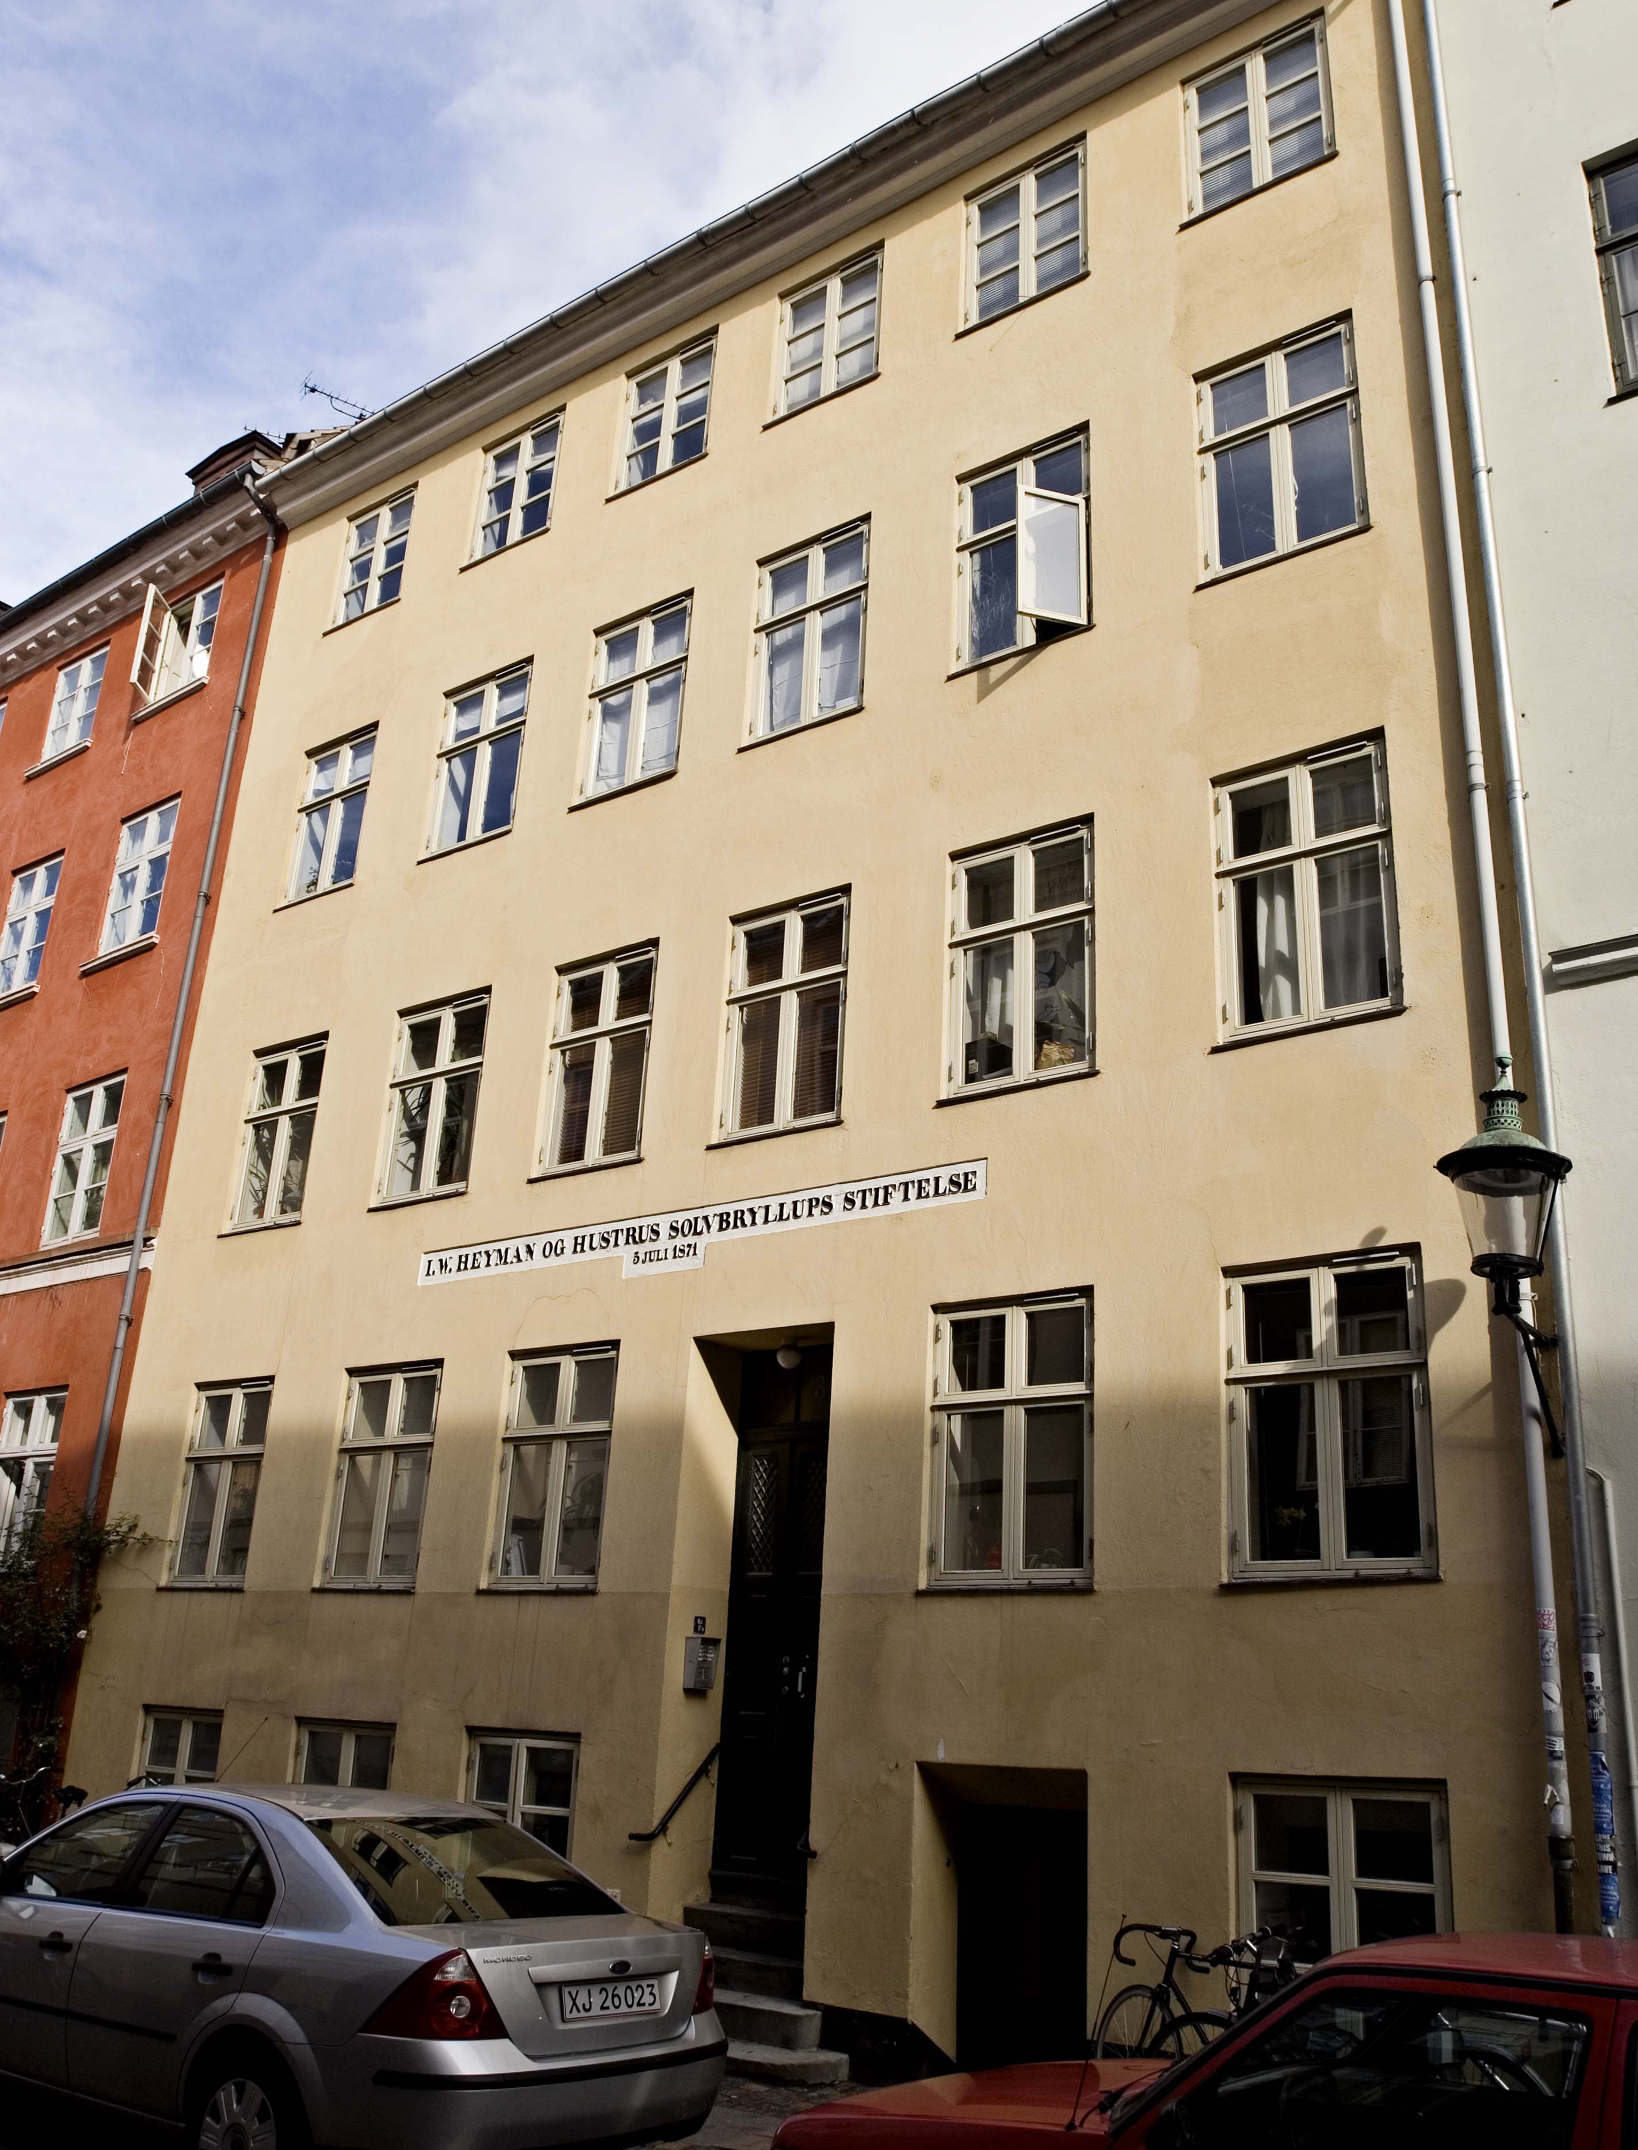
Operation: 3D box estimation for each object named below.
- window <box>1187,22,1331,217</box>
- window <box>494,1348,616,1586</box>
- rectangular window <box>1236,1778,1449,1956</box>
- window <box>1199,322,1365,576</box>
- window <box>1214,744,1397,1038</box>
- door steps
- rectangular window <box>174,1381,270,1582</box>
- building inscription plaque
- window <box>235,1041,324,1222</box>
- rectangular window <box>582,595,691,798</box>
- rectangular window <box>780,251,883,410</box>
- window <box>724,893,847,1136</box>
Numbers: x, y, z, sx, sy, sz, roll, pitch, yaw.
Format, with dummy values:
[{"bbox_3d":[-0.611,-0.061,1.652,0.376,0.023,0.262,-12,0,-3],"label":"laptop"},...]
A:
[{"bbox_3d":[2.948,-6.363,11.438,1.018,1.275,0.150,-12,-25,34],"label":"window"},{"bbox_3d":[-1.751,2.712,11.764,0.962,1.600,0.120,-12,-26,33],"label":"window"},{"bbox_3d":[2.483,3.806,8.082,1.021,0.834,0.130,-12,-26,33],"label":"rectangular window"},{"bbox_3d":[2.834,-3.812,10.477,1.035,1.581,0.150,-12,-25,34],"label":"window"},{"bbox_3d":[2.831,-1.066,9.966,1.041,1.705,0.130,-12,-26,33],"label":"window"},{"bbox_3d":[-0.527,4.998,9.362,1.713,0.665,1.040,-12,-25,34],"label":"door steps"},{"bbox_3d":[-4.641,3.198,13.396,1.027,1.581,0.150,-12,-25,34],"label":"rectangular window"},{"bbox_3d":[-0.996,1.104,11.321,4.844,0.405,0.050,-12,-25,34],"label":"building inscription plaque"},{"bbox_3d":[-4.670,0.521,15.034,0.973,1.645,0.130,-12,-26,33],"label":"window"},{"bbox_3d":[-1.478,-3.099,14.178,1.031,1.617,0.130,-12,-26,33],"label":"rectangular window"},{"bbox_3d":[0.136,-6.081,14.162,1.015,1.294,0.120,-12,-26,33],"label":"rectangular window"},{"bbox_3d":[-0.191,-0.410,12.001,1.027,1.686,0.130,-12,-26,33],"label":"window"}]

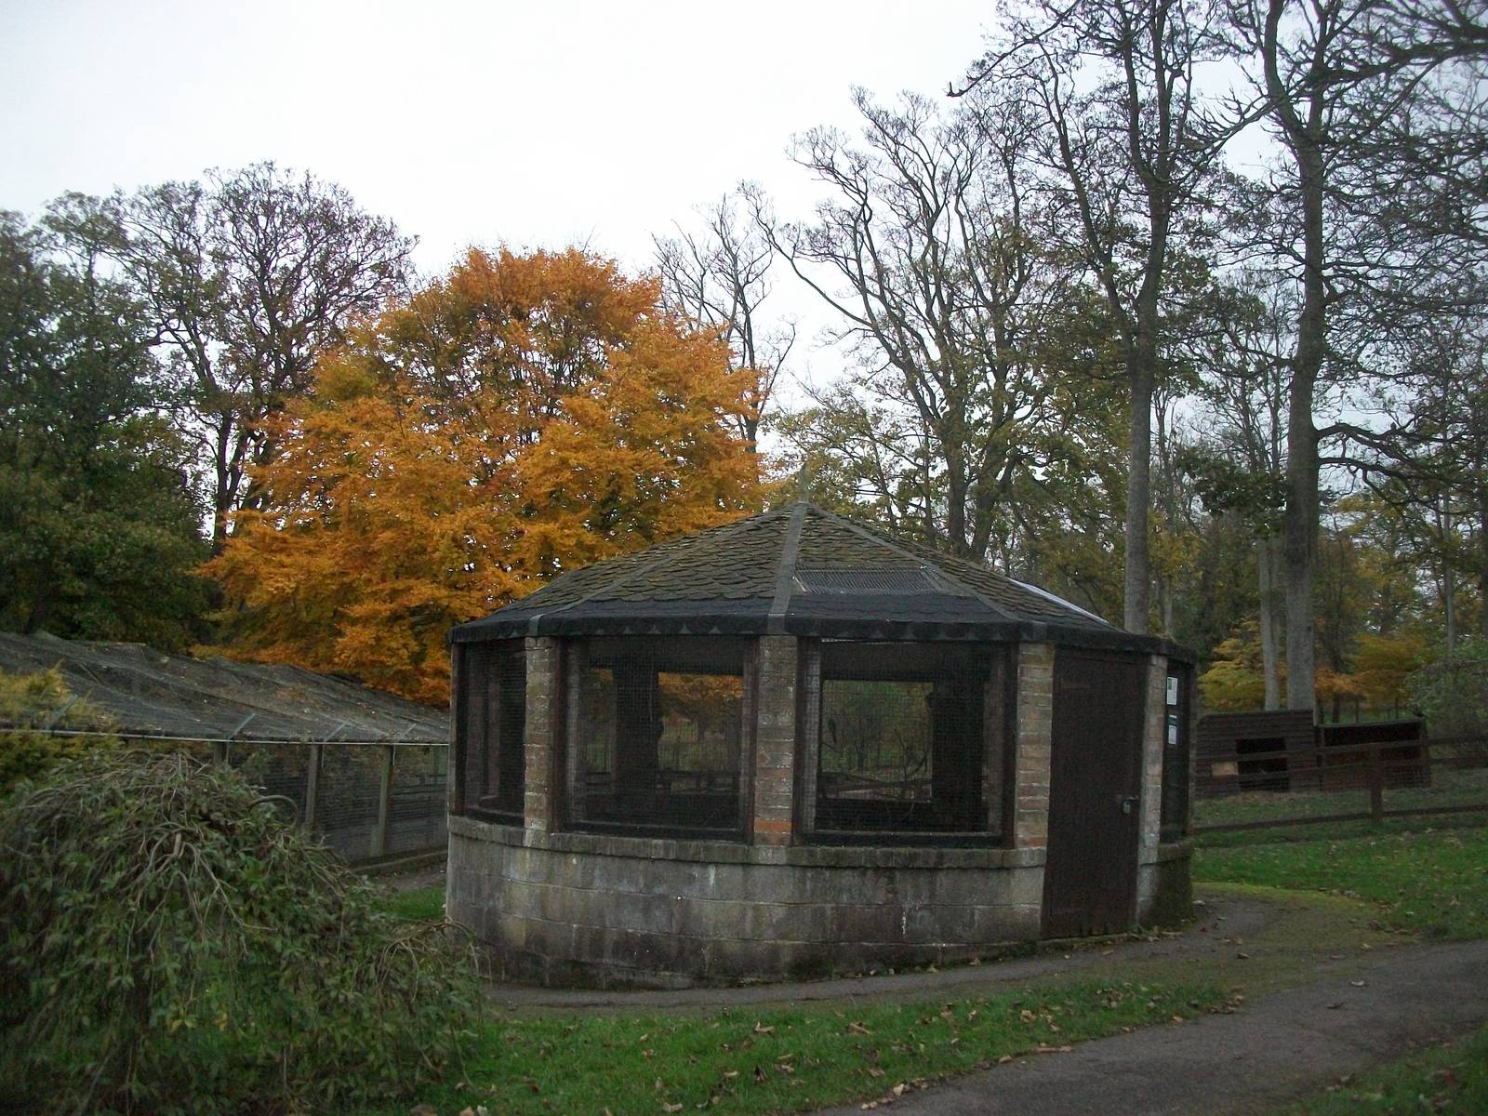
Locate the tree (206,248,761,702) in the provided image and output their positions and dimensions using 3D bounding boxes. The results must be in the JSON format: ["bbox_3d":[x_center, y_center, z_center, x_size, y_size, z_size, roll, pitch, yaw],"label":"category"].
[{"bbox_3d":[-5.220,-0.768,27.299,11.062,11.159,11.062,3,-7,-11],"label":"tree"}]

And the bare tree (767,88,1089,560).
[{"bbox_3d":[5.164,-3.945,40.846,9.410,21.048,9.410,1,-7,7],"label":"bare tree"}]

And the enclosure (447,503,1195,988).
[{"bbox_3d":[0.519,1.167,10.489,5.450,3.194,5.450,7,-9,-37],"label":"enclosure"}]

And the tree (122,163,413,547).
[{"bbox_3d":[-15.382,-3.035,43.683,9.345,19.861,9.345,4,-8,-20],"label":"tree"}]

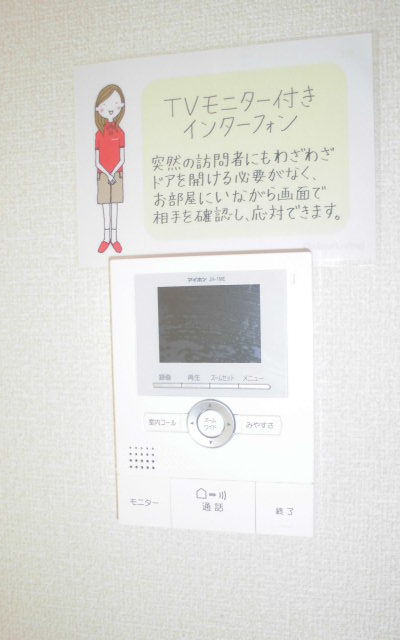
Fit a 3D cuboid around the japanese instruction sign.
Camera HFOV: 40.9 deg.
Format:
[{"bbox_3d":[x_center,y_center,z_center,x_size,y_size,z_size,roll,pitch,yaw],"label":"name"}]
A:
[{"bbox_3d":[0.013,-0.116,0.387,0.216,0.154,0.002,-1,2,11],"label":"japanese instruction sign"}]

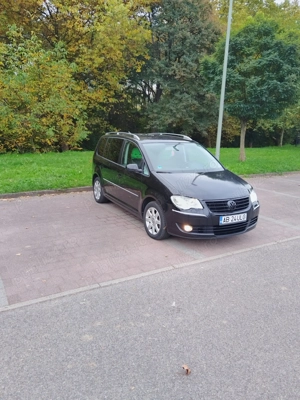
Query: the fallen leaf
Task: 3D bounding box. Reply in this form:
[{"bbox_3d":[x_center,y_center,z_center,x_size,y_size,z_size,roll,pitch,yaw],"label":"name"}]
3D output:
[{"bbox_3d":[0.271,1.250,2.215,0.062,0.038,0.058,2,13,0],"label":"fallen leaf"}]

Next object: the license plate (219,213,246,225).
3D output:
[{"bbox_3d":[1.224,0.278,4.406,0.520,0.114,0.020,-6,11,-28],"label":"license plate"}]

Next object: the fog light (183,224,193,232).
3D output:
[{"bbox_3d":[0.540,0.404,4.342,0.125,0.100,0.060,-6,15,-28],"label":"fog light"}]

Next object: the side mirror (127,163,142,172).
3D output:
[{"bbox_3d":[-0.251,-0.545,5.034,0.240,0.155,0.140,-6,15,-28],"label":"side mirror"}]

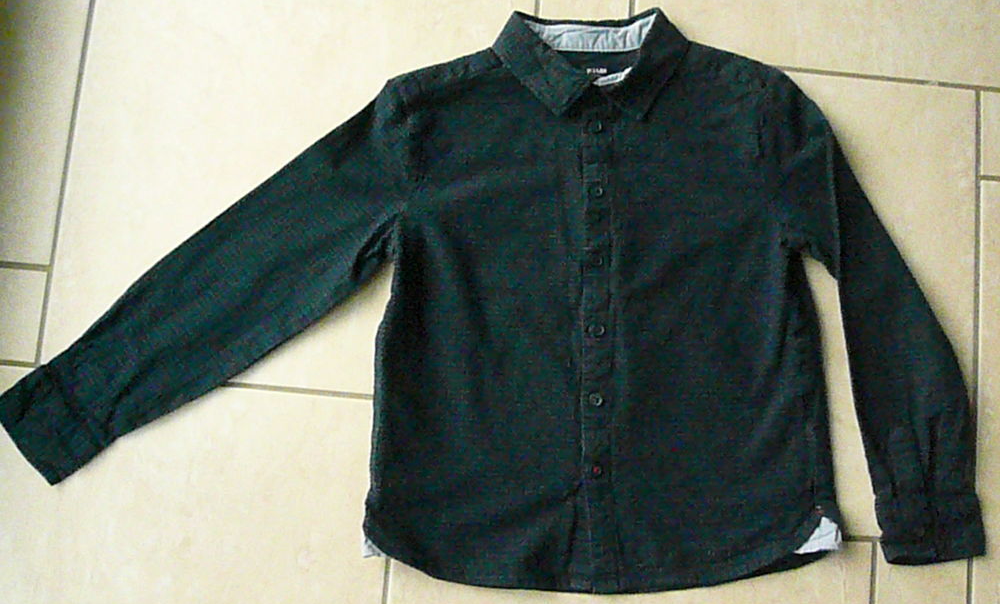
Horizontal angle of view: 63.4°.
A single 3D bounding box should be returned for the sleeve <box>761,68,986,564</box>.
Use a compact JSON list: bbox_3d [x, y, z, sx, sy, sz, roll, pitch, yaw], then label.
[{"bbox_3d":[0.277,0.002,0.614,0.100,0.028,0.397,-16,84,-2],"label":"sleeve"}]

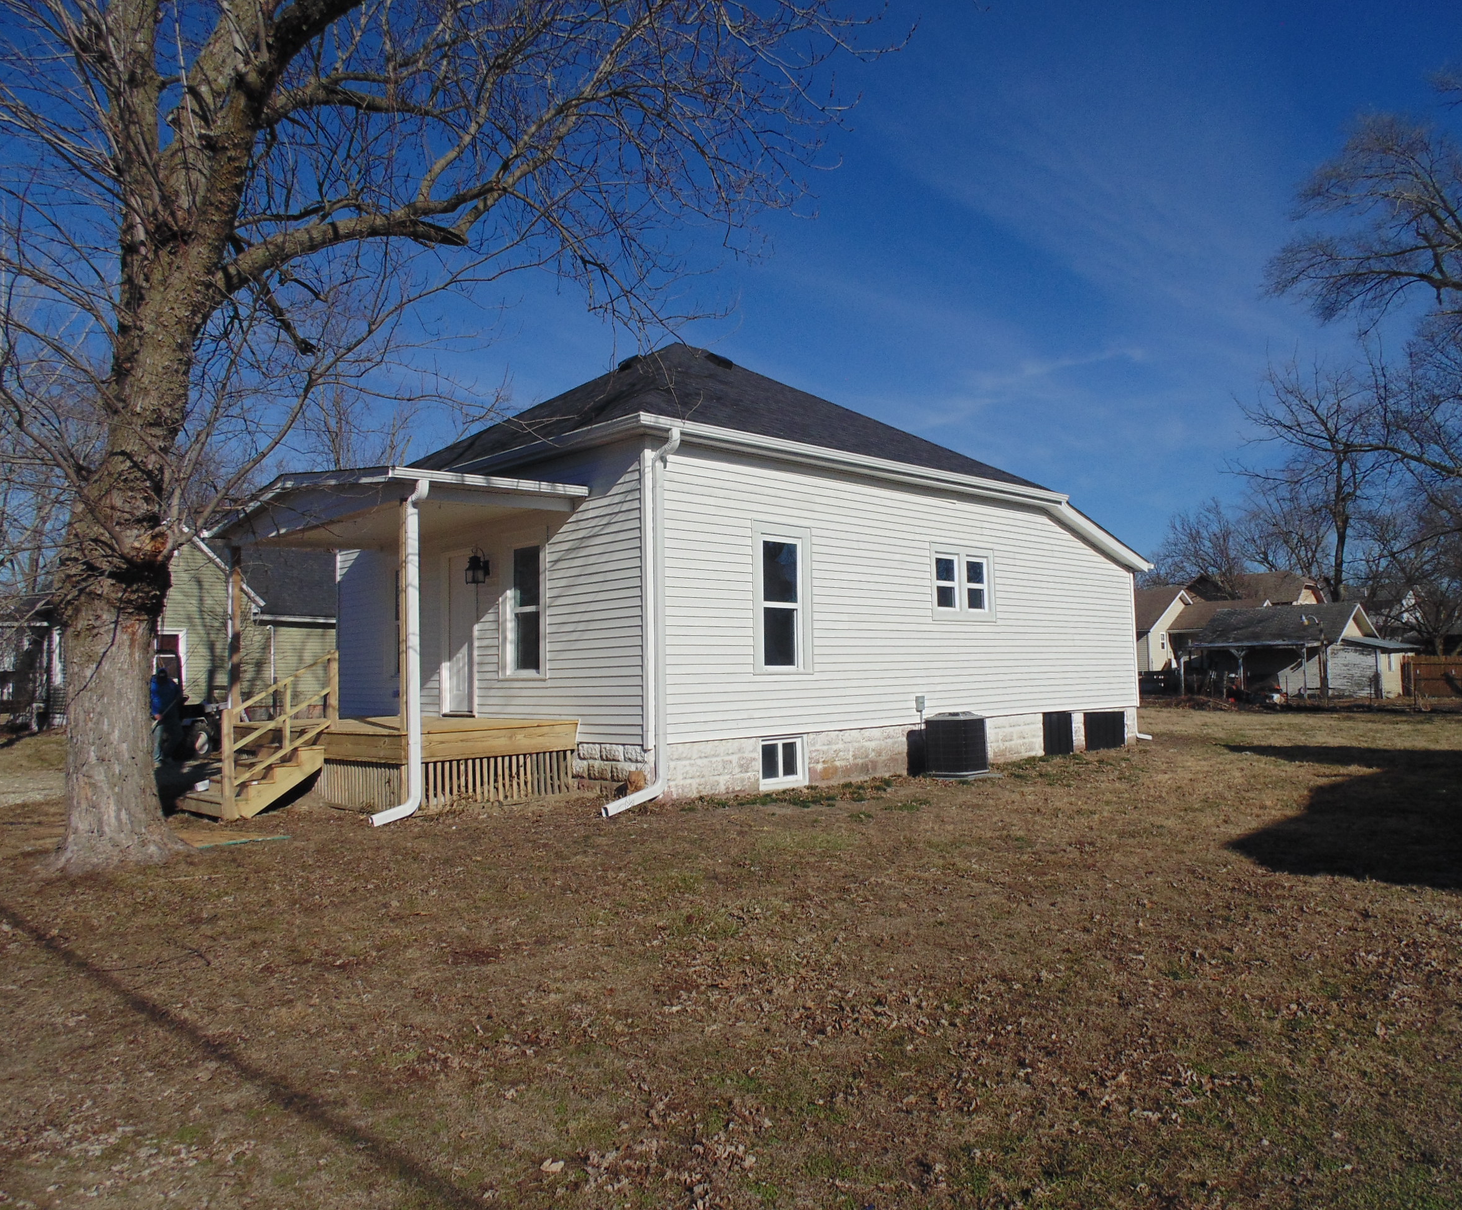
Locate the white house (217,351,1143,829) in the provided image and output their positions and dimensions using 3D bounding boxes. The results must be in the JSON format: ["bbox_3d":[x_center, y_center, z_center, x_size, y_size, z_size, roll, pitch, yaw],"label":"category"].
[{"bbox_3d":[-0.396,-0.843,16.559,13.490,6.670,8.600,2,-5,-43],"label":"white house"}]

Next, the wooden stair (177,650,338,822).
[{"bbox_3d":[-5.420,1.439,11.680,1.270,1.740,1.790,2,-5,-43],"label":"wooden stair"}]

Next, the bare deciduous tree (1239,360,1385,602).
[{"bbox_3d":[31.131,-4.204,55.609,8.000,17.760,8.000,2,-5,-43],"label":"bare deciduous tree"}]

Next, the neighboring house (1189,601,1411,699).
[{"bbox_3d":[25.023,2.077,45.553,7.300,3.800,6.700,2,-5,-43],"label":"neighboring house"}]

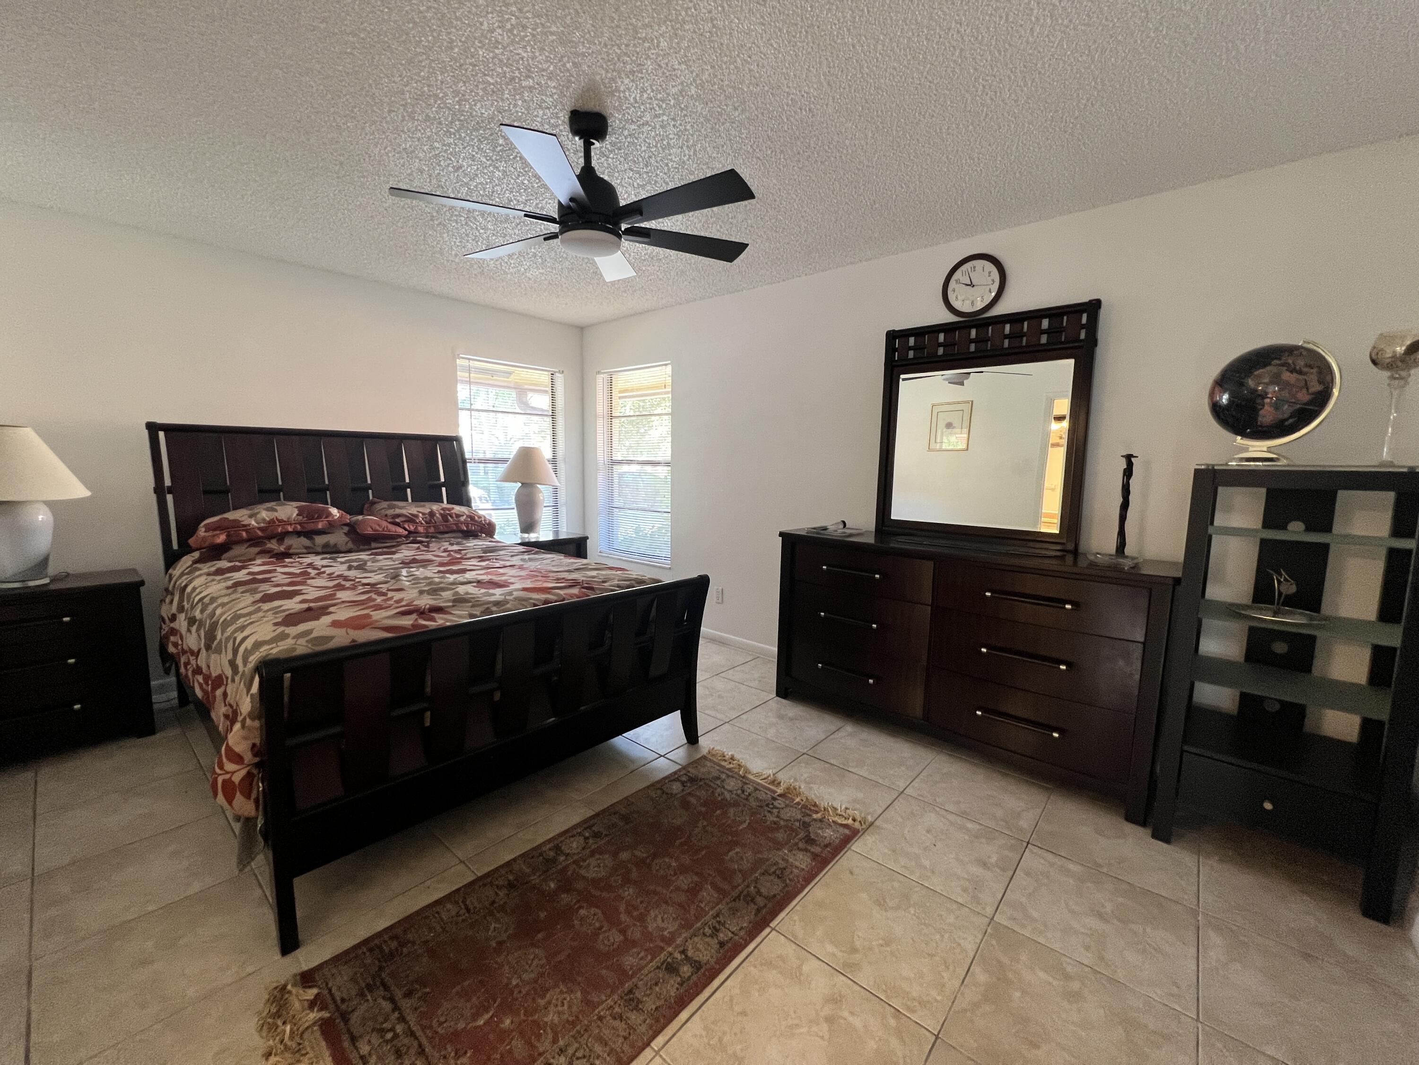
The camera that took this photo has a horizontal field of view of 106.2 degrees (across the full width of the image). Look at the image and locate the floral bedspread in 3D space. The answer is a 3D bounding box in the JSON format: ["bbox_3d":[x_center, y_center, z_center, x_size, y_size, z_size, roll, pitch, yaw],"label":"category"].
[{"bbox_3d":[-1.457,0.362,2.661,2.080,0.470,1.700,7,9,40],"label":"floral bedspread"}]

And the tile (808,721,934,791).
[{"bbox_3d":[0.783,1.065,2.567,0.458,0.010,0.458,6,8,41],"label":"tile"}]

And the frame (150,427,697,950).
[{"bbox_3d":[-1.512,0.229,2.728,2.480,1.560,1.690,6,8,41],"label":"frame"}]

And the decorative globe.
[{"bbox_3d":[1.915,-0.443,1.826,0.340,0.420,0.310,6,8,41],"label":"decorative globe"}]

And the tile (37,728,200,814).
[{"bbox_3d":[-2.562,1.032,2.313,0.460,0.010,0.460,7,9,40],"label":"tile"}]

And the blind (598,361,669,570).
[{"bbox_3d":[-0.679,-0.608,4.795,0.980,1.680,0.050,6,8,41],"label":"blind"}]

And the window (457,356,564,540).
[{"bbox_3d":[-1.649,-0.590,4.559,0.080,1.640,0.950,6,8,41],"label":"window"}]

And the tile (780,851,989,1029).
[{"bbox_3d":[0.524,1.178,1.595,0.460,0.010,0.460,7,9,40],"label":"tile"}]

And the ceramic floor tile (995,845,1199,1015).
[{"bbox_3d":[1.177,1.166,1.618,0.458,0.010,0.458,6,8,41],"label":"ceramic floor tile"}]

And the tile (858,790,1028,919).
[{"bbox_3d":[0.834,1.139,1.927,0.460,0.010,0.460,7,9,40],"label":"tile"}]

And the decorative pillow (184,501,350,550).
[{"bbox_3d":[-2.401,-0.054,2.971,0.460,0.230,0.730,7,9,40],"label":"decorative pillow"}]

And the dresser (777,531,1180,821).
[{"bbox_3d":[1.226,0.546,2.729,1.720,0.950,0.530,7,9,38],"label":"dresser"}]

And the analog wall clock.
[{"bbox_3d":[1.360,-1.278,2.759,0.315,0.315,0.040,7,9,38],"label":"analog wall clock"}]

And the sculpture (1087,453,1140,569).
[{"bbox_3d":[1.705,-0.104,2.229,0.180,0.460,0.170,6,8,41],"label":"sculpture"}]

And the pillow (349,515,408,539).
[{"bbox_3d":[-2.083,-0.044,3.371,0.340,0.120,0.390,7,9,40],"label":"pillow"}]

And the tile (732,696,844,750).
[{"bbox_3d":[0.426,1.013,2.830,0.460,0.010,0.460,7,9,40],"label":"tile"}]

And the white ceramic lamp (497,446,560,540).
[{"bbox_3d":[-1.406,-0.314,4.193,0.460,0.720,0.460,7,9,40],"label":"white ceramic lamp"}]

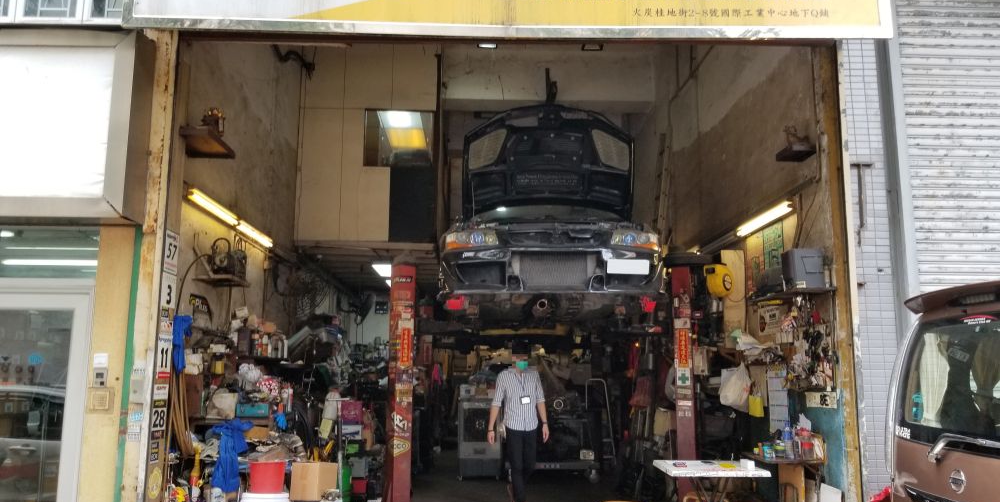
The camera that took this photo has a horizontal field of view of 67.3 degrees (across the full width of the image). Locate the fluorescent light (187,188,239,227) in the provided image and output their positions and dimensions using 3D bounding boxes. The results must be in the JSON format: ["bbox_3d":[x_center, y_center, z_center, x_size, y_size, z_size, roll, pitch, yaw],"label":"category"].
[{"bbox_3d":[-2.355,-0.343,6.206,0.080,0.100,1.180,1,-8,-1],"label":"fluorescent light"}]

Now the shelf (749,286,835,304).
[{"bbox_3d":[2.315,0.358,5.987,0.330,0.060,0.920,1,-8,-1],"label":"shelf"}]

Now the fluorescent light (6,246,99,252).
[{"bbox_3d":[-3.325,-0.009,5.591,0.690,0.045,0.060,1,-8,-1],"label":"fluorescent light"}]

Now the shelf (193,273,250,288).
[{"bbox_3d":[-2.272,0.254,6.201,0.320,0.050,0.520,1,-8,-1],"label":"shelf"}]

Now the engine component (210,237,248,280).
[{"bbox_3d":[-2.322,0.070,6.449,0.240,0.330,0.400,1,-8,-1],"label":"engine component"}]

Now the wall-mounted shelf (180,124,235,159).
[{"bbox_3d":[-2.352,-0.843,5.891,0.360,0.075,0.620,1,-8,-1],"label":"wall-mounted shelf"}]

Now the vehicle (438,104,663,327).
[{"bbox_3d":[0.371,-0.204,7.524,1.770,1.830,4.500,0,-8,0],"label":"vehicle"}]

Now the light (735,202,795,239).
[{"bbox_3d":[2.185,-0.239,6.234,0.080,0.100,1.180,1,-8,-1],"label":"light"}]

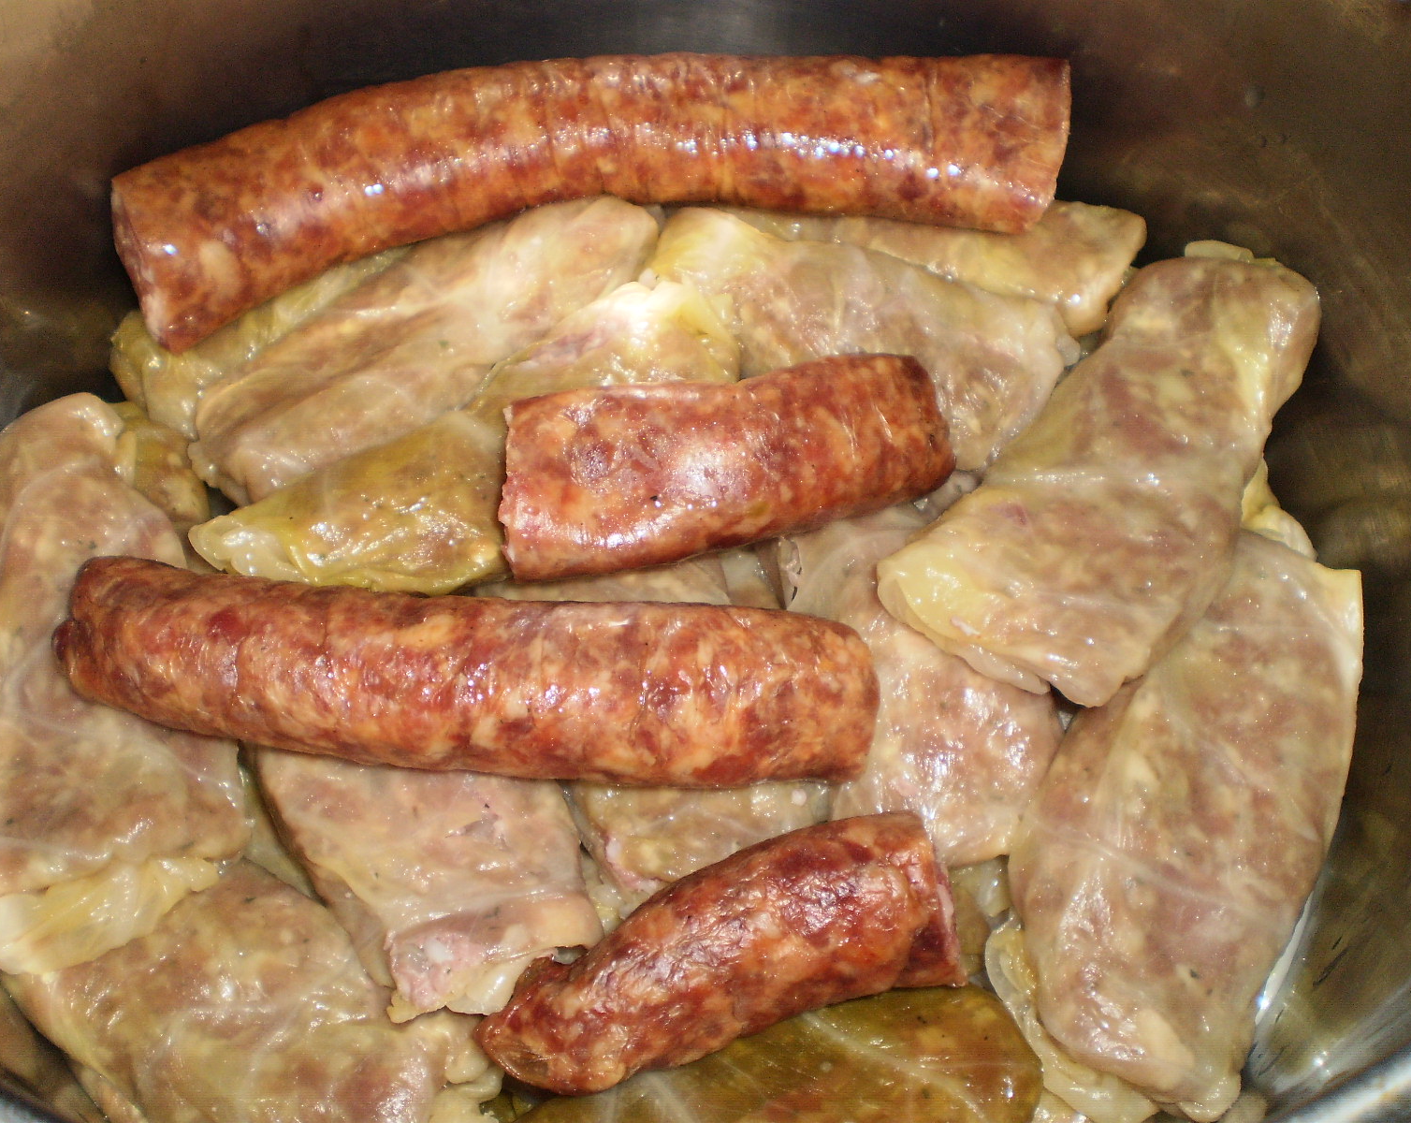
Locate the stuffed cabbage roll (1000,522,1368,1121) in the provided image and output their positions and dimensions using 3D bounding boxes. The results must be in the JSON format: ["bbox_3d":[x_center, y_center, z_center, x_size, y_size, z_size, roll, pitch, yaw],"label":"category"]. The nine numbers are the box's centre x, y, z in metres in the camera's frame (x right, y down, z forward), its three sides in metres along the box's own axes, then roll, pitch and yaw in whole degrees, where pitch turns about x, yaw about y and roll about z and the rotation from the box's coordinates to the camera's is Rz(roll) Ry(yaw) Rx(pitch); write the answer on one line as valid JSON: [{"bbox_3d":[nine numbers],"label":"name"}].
[{"bbox_3d":[0.091,0.045,0.288,0.052,0.040,0.104,17,66,8],"label":"stuffed cabbage roll"}]

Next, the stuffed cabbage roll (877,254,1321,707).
[{"bbox_3d":[0.082,-0.022,0.302,0.050,0.036,0.098,33,69,14],"label":"stuffed cabbage roll"}]

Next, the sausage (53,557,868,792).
[{"bbox_3d":[-0.042,0.020,0.279,0.145,0.038,0.036,3,65,1],"label":"sausage"}]

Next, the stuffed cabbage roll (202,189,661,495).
[{"bbox_3d":[-0.055,-0.048,0.322,0.100,0.036,0.043,-29,68,-13],"label":"stuffed cabbage roll"}]

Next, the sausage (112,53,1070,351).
[{"bbox_3d":[-0.021,-0.078,0.312,0.185,0.035,0.049,-8,65,-4],"label":"sausage"}]

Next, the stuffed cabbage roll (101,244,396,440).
[{"bbox_3d":[-0.090,-0.055,0.338,0.075,0.035,0.042,-29,68,-13],"label":"stuffed cabbage roll"}]

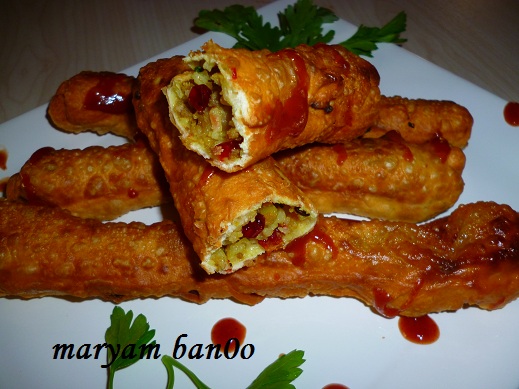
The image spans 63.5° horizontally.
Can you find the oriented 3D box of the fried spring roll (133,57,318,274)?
[{"bbox_3d":[-0.025,-0.026,0.214,0.051,0.036,0.125,-19,52,-16],"label":"fried spring roll"}]

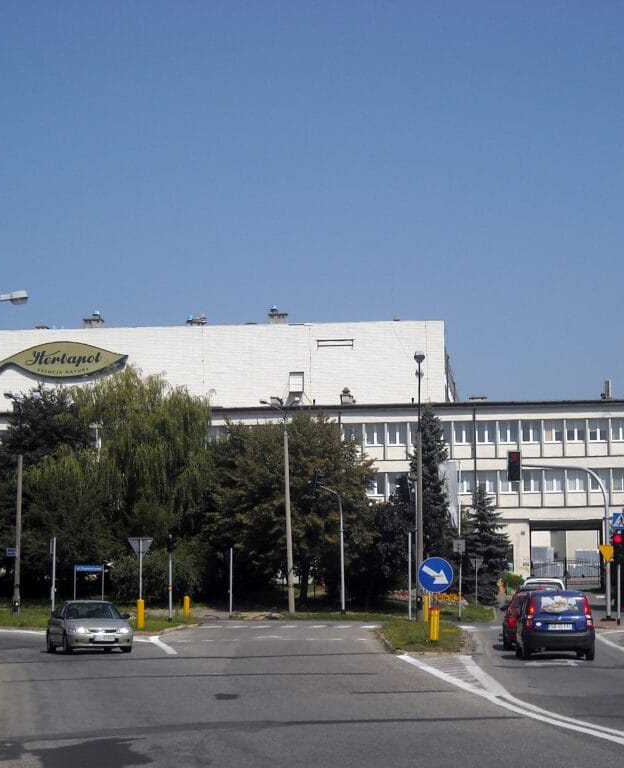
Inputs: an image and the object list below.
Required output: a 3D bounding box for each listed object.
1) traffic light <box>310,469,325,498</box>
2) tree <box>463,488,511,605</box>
[{"bbox_3d":[0.247,4.470,101.000,0.500,1.270,0.500,0,-5,0],"label":"traffic light"},{"bbox_3d":[9.757,9.170,126.272,2.800,6.400,2.800,0,-5,0],"label":"tree"}]

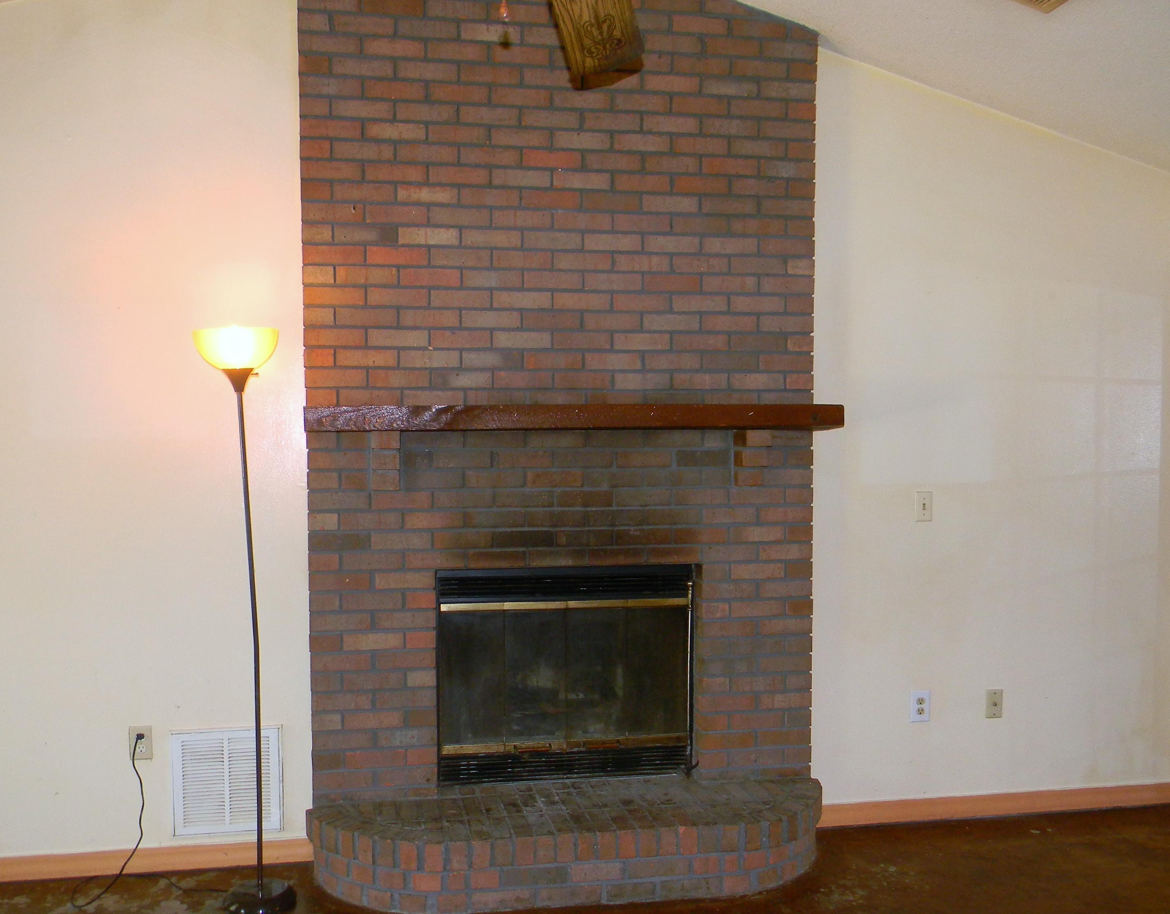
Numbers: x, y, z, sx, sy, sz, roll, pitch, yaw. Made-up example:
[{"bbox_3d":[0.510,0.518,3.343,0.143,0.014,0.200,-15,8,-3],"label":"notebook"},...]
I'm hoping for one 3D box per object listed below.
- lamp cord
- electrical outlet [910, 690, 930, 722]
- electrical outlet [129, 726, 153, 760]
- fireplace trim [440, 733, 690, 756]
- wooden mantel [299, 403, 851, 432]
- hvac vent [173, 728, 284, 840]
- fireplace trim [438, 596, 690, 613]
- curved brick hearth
[{"bbox_3d":[-1.426,1.176,3.250,0.500,0.497,0.210,0,3,-9],"label":"lamp cord"},{"bbox_3d":[1.280,0.952,3.759,0.078,0.121,0.010,0,3,-9],"label":"electrical outlet"},{"bbox_3d":[-1.497,0.966,3.324,0.072,0.114,0.010,0,3,-9],"label":"electrical outlet"},{"bbox_3d":[-0.062,1.037,3.539,0.903,0.036,0.030,0,3,-9],"label":"fireplace trim"},{"bbox_3d":[-0.013,-0.134,3.308,1.777,0.082,0.200,0,3,-9],"label":"wooden mantel"},{"bbox_3d":[-1.222,1.114,3.372,0.363,0.367,0.020,0,3,-9],"label":"hvac vent"},{"bbox_3d":[-0.061,0.528,3.514,0.902,0.028,0.022,0,3,-9],"label":"fireplace trim"},{"bbox_3d":[-0.032,1.305,3.334,1.788,0.234,0.420,0,3,-9],"label":"curved brick hearth"}]

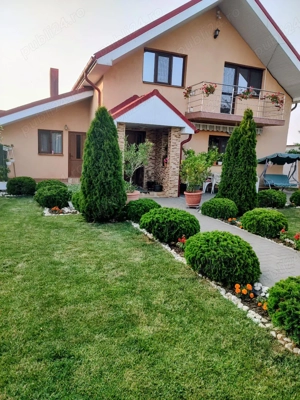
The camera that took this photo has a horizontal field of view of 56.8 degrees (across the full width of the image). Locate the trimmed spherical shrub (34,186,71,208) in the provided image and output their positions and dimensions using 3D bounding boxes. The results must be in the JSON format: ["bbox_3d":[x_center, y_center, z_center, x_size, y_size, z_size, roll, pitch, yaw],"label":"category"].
[{"bbox_3d":[-2.561,-0.079,7.352,0.925,0.598,0.925,0,10,-19],"label":"trimmed spherical shrub"}]

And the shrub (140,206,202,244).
[{"bbox_3d":[0.367,0.441,5.024,1.079,0.580,1.079,0,10,-19],"label":"shrub"}]

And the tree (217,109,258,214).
[{"bbox_3d":[2.437,-1.015,7.567,1.132,2.845,1.132,0,10,-19],"label":"tree"}]

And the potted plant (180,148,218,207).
[{"bbox_3d":[1.438,-0.653,8.205,1.100,1.660,1.000,5,11,10],"label":"potted plant"}]

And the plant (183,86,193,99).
[{"bbox_3d":[1.560,-4.305,11.200,0.340,0.500,0.380,-1,11,-19],"label":"plant"}]

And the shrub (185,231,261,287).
[{"bbox_3d":[0.892,0.713,3.485,0.920,0.630,0.920,3,10,-1],"label":"shrub"}]

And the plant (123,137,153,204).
[{"bbox_3d":[-0.340,-0.900,8.499,0.980,2.064,0.900,0,10,-19],"label":"plant"}]

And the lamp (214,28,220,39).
[{"bbox_3d":[2.746,-6.805,11.353,0.170,0.360,0.210,-1,11,-19],"label":"lamp"}]

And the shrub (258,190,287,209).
[{"bbox_3d":[4.024,-0.055,9.246,0.946,0.571,0.946,0,10,-19],"label":"shrub"}]

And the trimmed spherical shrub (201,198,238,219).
[{"bbox_3d":[1.792,0.219,7.154,0.937,0.481,0.937,0,10,-19],"label":"trimmed spherical shrub"}]

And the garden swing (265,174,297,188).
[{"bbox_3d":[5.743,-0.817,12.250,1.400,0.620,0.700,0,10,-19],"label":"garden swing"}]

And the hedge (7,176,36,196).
[{"bbox_3d":[-3.810,-0.398,8.260,0.800,0.580,0.800,-1,11,-19],"label":"hedge"}]

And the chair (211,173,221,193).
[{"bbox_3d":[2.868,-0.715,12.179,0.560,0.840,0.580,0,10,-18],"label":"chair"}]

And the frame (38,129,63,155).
[{"bbox_3d":[-4.322,-2.516,12.069,1.009,1.068,0.120,0,10,-19],"label":"frame"}]

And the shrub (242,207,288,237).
[{"bbox_3d":[2.258,0.456,5.472,0.850,0.560,0.850,-1,11,-19],"label":"shrub"}]

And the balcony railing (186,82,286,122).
[{"bbox_3d":[3.592,-4.006,11.639,3.920,1.070,1.250,-1,11,-19],"label":"balcony railing"}]

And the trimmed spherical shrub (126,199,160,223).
[{"bbox_3d":[-0.152,0.229,6.107,0.800,0.520,0.800,3,10,-1],"label":"trimmed spherical shrub"}]

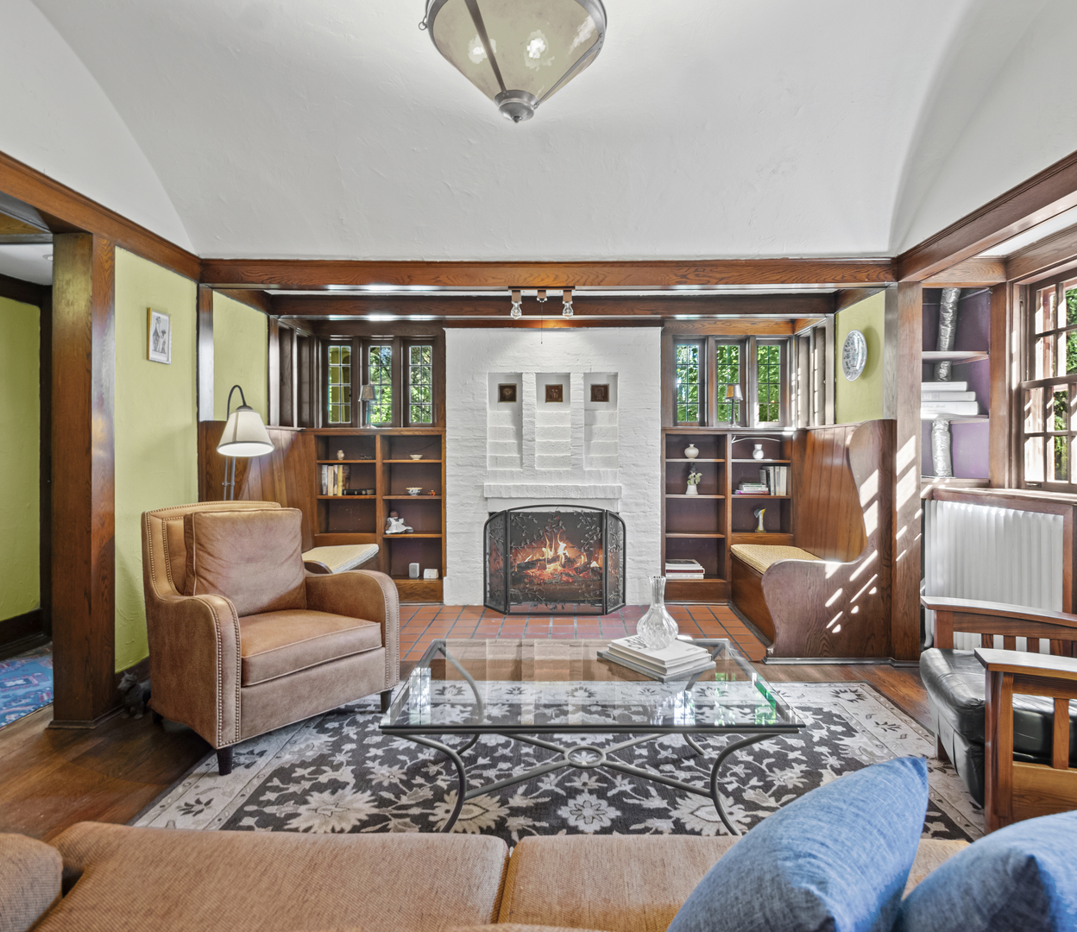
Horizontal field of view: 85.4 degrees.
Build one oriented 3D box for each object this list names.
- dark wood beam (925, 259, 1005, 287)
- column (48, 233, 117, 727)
[{"bbox_3d":[2.424,-1.106,3.370,0.480,0.140,0.110,0,1,1],"label":"dark wood beam"},{"bbox_3d":[-2.030,0.050,2.630,0.185,2.150,0.160,0,1,2],"label":"column"}]

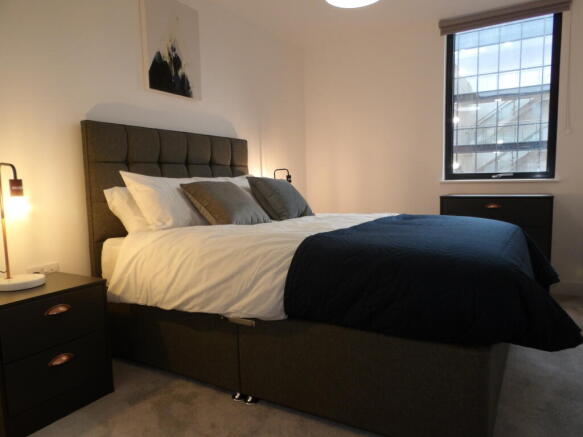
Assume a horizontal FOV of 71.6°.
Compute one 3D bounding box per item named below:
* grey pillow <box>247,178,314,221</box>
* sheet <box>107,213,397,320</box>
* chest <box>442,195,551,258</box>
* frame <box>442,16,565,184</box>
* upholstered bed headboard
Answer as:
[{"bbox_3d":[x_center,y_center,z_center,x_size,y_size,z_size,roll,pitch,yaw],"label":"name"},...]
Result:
[{"bbox_3d":[-0.074,-0.154,3.077,0.430,0.400,0.140,-7,-25,-46],"label":"grey pillow"},{"bbox_3d":[0.150,0.228,2.443,2.000,0.340,1.500,2,6,30],"label":"sheet"},{"bbox_3d":[1.724,0.228,3.447,0.810,0.840,0.420,2,6,30],"label":"chest"},{"bbox_3d":[1.836,-1.023,3.573,0.870,1.350,0.080,2,6,30],"label":"frame"},{"bbox_3d":[-0.764,0.062,2.971,0.080,1.350,1.490,2,6,30],"label":"upholstered bed headboard"}]

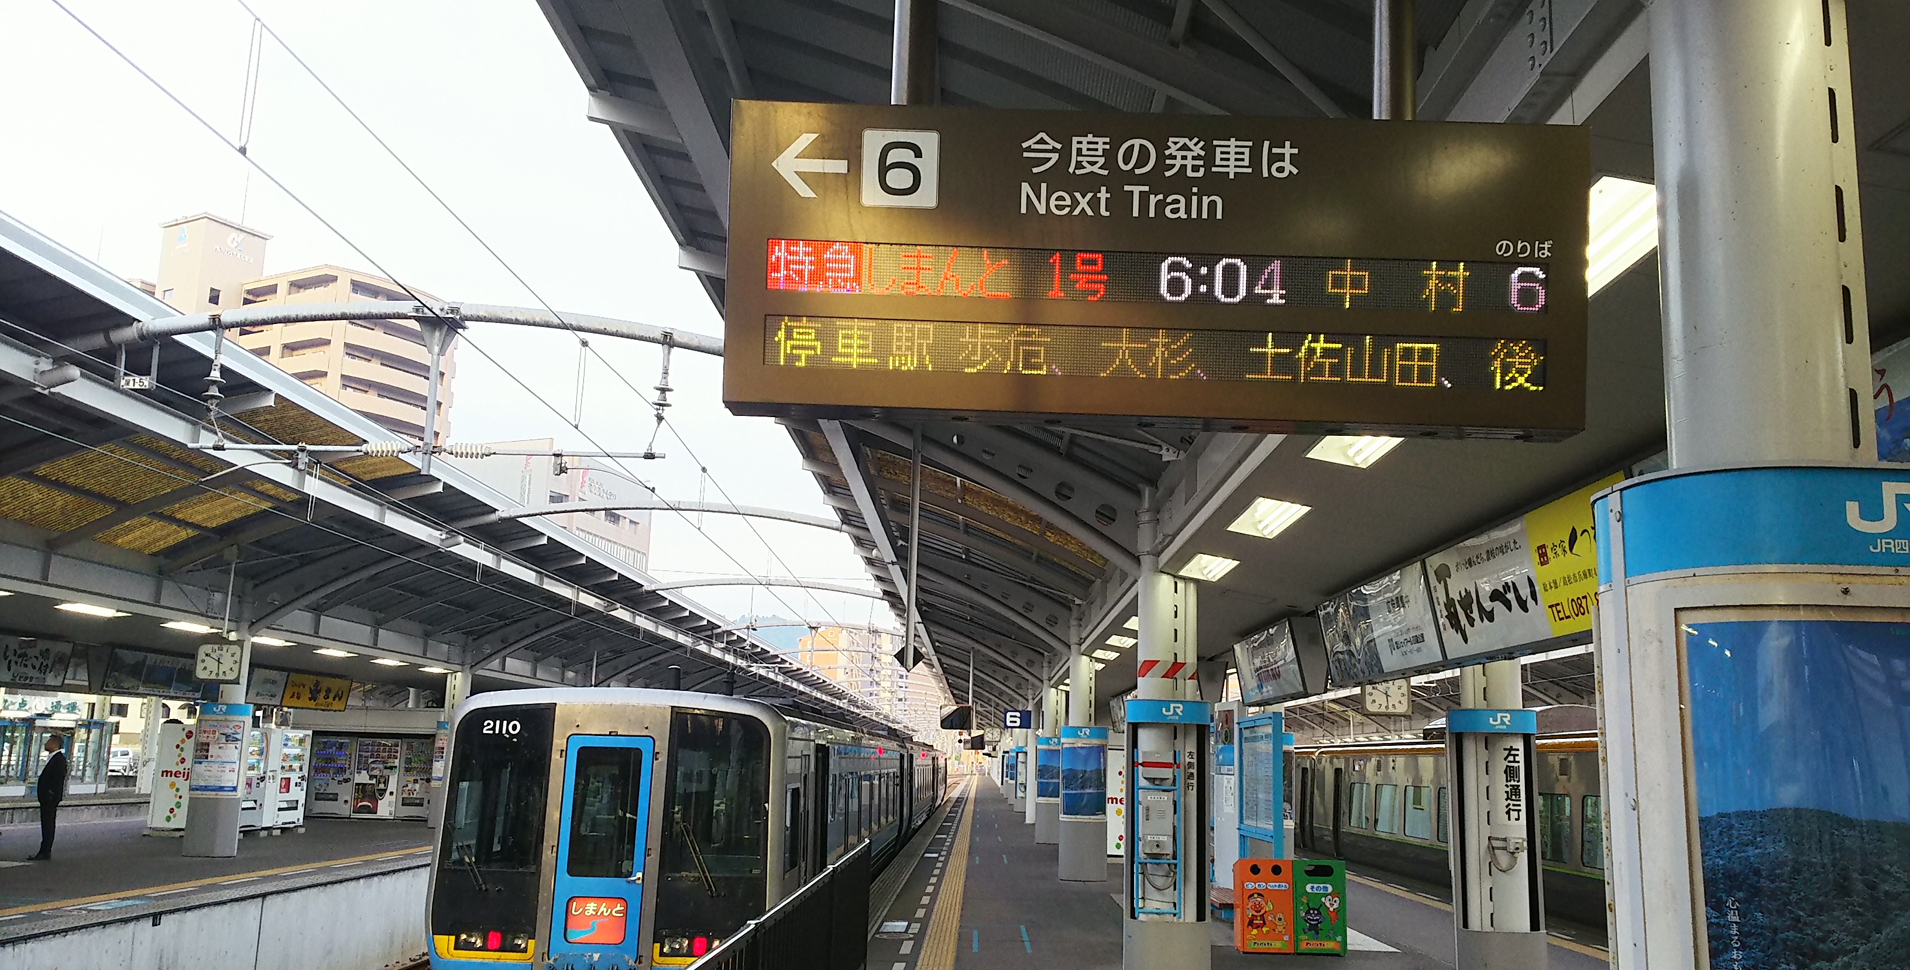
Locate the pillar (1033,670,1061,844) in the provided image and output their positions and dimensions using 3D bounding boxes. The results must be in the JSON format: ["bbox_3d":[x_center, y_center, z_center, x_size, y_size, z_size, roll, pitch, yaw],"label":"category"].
[{"bbox_3d":[2.201,6.025,31.903,0.740,3.800,0.570,2,-11,1],"label":"pillar"}]

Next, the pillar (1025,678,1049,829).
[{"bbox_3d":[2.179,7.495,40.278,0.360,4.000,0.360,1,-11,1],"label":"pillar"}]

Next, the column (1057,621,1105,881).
[{"bbox_3d":[1.969,4.049,21.980,0.710,3.860,0.620,1,-11,1],"label":"column"}]

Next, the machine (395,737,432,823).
[{"bbox_3d":[-12.290,6.868,33.342,0.980,1.850,0.740,2,-11,1],"label":"machine"}]

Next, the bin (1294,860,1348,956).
[{"bbox_3d":[3.453,4.043,13.776,0.480,0.860,0.460,1,-11,1],"label":"bin"}]

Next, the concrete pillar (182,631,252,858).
[{"bbox_3d":[-11.007,3.884,21.651,0.740,3.360,0.600,1,-11,1],"label":"concrete pillar"}]

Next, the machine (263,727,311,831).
[{"bbox_3d":[-13.011,5.722,27.577,0.740,1.920,1.120,2,-11,1],"label":"machine"}]

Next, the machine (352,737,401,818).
[{"bbox_3d":[-13.336,6.864,33.452,1.050,1.830,0.740,1,-11,5],"label":"machine"}]

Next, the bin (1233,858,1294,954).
[{"bbox_3d":[2.968,4.028,13.768,0.485,0.860,0.460,1,-11,1],"label":"bin"}]

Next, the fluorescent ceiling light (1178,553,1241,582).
[{"bbox_3d":[2.156,0.692,12.255,0.360,0.090,1.270,2,-11,1],"label":"fluorescent ceiling light"}]

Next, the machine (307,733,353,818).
[{"bbox_3d":[-14.404,6.852,33.545,1.050,1.830,0.740,1,-11,5],"label":"machine"}]

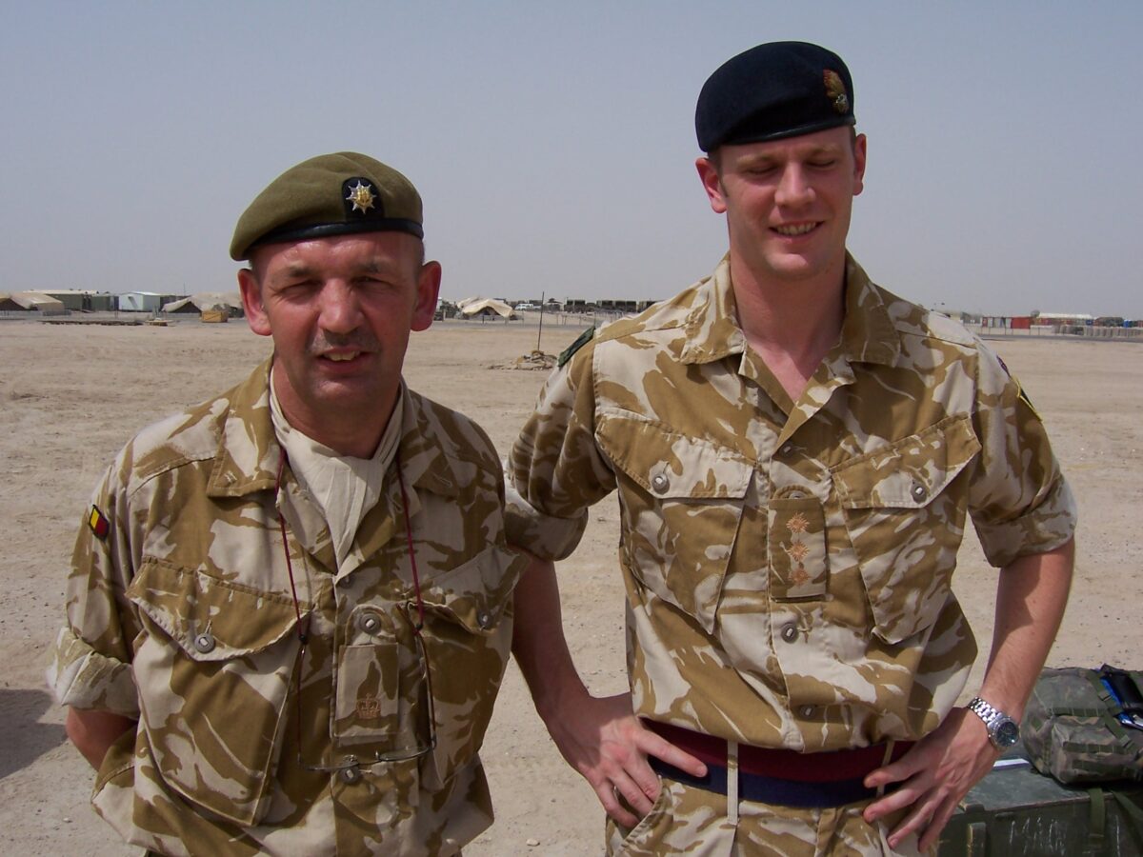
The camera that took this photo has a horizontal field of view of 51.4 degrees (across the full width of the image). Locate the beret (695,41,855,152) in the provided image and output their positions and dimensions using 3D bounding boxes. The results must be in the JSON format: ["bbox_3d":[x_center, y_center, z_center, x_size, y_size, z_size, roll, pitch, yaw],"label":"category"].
[{"bbox_3d":[0.218,-0.364,1.290,0.176,0.110,0.230,-8,14,2],"label":"beret"}]

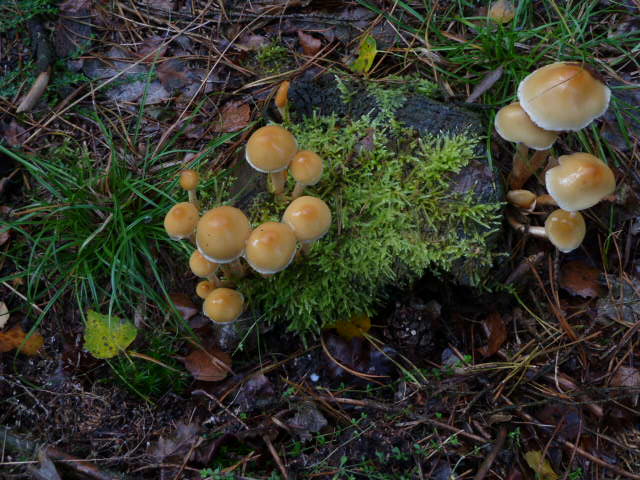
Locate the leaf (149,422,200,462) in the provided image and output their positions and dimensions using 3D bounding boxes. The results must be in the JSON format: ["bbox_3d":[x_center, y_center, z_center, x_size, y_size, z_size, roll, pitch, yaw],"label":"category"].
[{"bbox_3d":[-0.108,0.149,0.549,0.043,0.008,0.026,-29,62,-17],"label":"leaf"}]

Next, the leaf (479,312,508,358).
[{"bbox_3d":[0.140,0.077,0.601,0.020,0.010,0.036,15,59,9],"label":"leaf"}]

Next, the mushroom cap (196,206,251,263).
[{"bbox_3d":[-0.072,-0.005,0.553,0.040,0.025,0.040,2,58,-2],"label":"mushroom cap"}]

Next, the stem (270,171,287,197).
[{"bbox_3d":[-0.034,-0.045,0.590,0.009,0.037,0.009,-2,55,3],"label":"stem"}]

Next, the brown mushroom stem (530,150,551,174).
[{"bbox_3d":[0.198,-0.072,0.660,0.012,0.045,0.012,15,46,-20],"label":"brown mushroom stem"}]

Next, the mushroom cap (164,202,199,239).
[{"bbox_3d":[-0.108,-0.014,0.575,0.026,0.020,0.026,0,58,0],"label":"mushroom cap"}]

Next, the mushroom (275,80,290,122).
[{"bbox_3d":[-0.030,-0.122,0.655,0.013,0.040,0.013,-1,41,1],"label":"mushroom"}]

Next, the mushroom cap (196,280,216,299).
[{"bbox_3d":[-0.080,0.033,0.517,0.014,0.010,0.014,0,57,0],"label":"mushroom cap"}]

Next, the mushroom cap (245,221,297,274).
[{"bbox_3d":[-0.034,0.002,0.500,0.036,0.022,0.036,0,57,0],"label":"mushroom cap"}]

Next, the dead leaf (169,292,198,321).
[{"bbox_3d":[-0.103,0.050,0.556,0.021,0.009,0.019,0,57,0],"label":"dead leaf"}]

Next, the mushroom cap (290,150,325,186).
[{"bbox_3d":[-0.009,-0.056,0.543,0.025,0.017,0.025,0,57,0],"label":"mushroom cap"}]

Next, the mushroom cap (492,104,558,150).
[{"bbox_3d":[0.169,-0.097,0.593,0.052,0.025,0.052,0,57,0],"label":"mushroom cap"}]

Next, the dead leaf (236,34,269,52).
[{"bbox_3d":[-0.064,-0.183,0.688,0.031,0.008,0.020,0,57,0],"label":"dead leaf"}]

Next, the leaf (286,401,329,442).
[{"bbox_3d":[-0.009,0.125,0.510,0.029,0.008,0.027,0,57,0],"label":"leaf"}]

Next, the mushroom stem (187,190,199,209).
[{"bbox_3d":[-0.106,-0.034,0.626,0.006,0.027,0.006,-1,57,2],"label":"mushroom stem"}]

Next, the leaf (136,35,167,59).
[{"bbox_3d":[-0.162,-0.186,0.711,0.027,0.008,0.024,0,57,0],"label":"leaf"}]

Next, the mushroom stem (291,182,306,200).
[{"bbox_3d":[-0.017,-0.040,0.594,0.007,0.028,0.007,10,59,-17],"label":"mushroom stem"}]

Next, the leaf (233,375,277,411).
[{"bbox_3d":[-0.044,0.104,0.501,0.029,0.009,0.027,0,57,0],"label":"leaf"}]

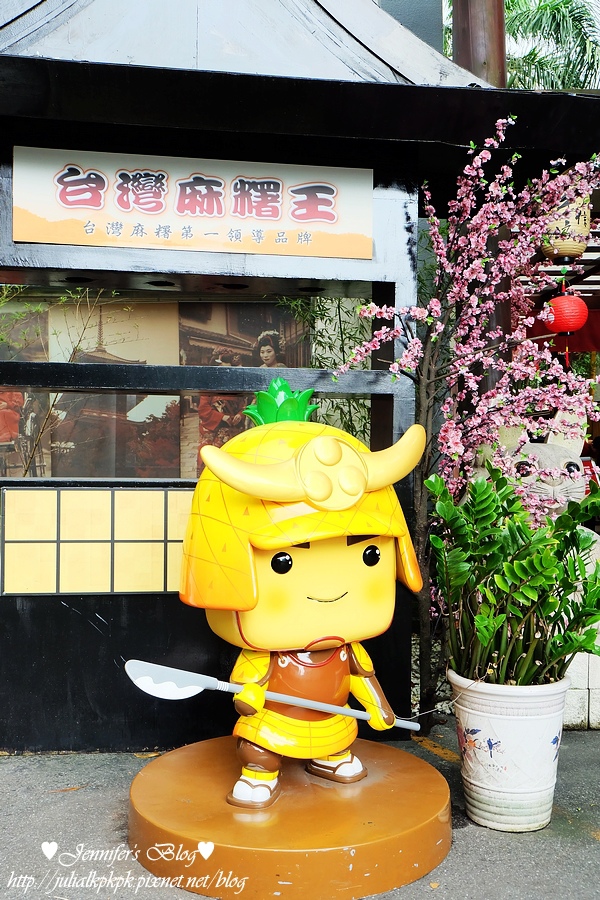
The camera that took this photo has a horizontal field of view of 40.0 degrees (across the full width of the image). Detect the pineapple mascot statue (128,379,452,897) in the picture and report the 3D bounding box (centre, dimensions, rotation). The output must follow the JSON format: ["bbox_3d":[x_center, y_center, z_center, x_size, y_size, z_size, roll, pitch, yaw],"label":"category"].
[{"bbox_3d":[-0.056,0.581,3.223,1.273,1.732,1.232,1,-2,-22],"label":"pineapple mascot statue"}]

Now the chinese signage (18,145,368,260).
[{"bbox_3d":[-0.501,-1.212,4.091,1.758,0.460,0.035,1,-1,-8],"label":"chinese signage"}]

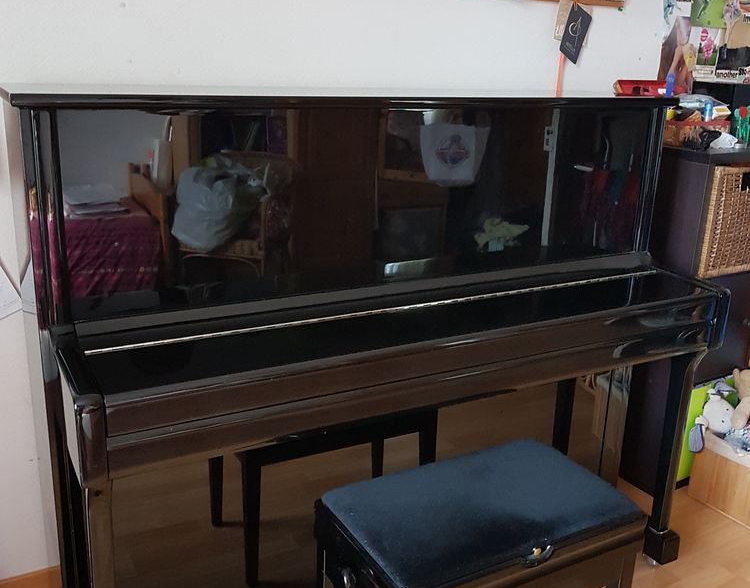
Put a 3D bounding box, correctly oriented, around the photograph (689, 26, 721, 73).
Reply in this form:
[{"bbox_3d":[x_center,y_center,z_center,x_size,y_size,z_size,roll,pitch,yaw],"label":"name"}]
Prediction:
[{"bbox_3d":[1.091,-0.802,2.484,0.131,0.146,0.005,-7,19,-28],"label":"photograph"}]

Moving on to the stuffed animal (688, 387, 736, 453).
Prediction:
[{"bbox_3d":[1.081,0.409,2.412,0.140,0.180,0.130,-1,17,-8],"label":"stuffed animal"}]

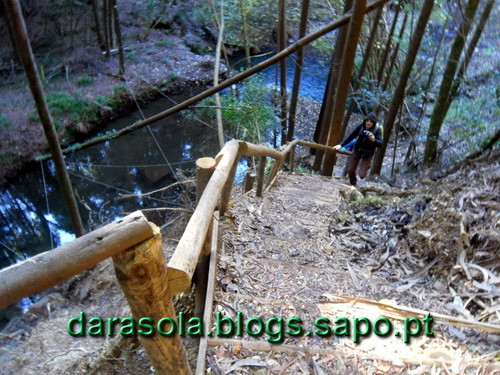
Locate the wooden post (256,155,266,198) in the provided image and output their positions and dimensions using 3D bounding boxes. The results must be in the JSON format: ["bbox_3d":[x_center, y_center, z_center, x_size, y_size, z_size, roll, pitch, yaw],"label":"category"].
[{"bbox_3d":[0.145,-0.130,5.000,0.075,0.620,0.075,3,37,-2],"label":"wooden post"}]

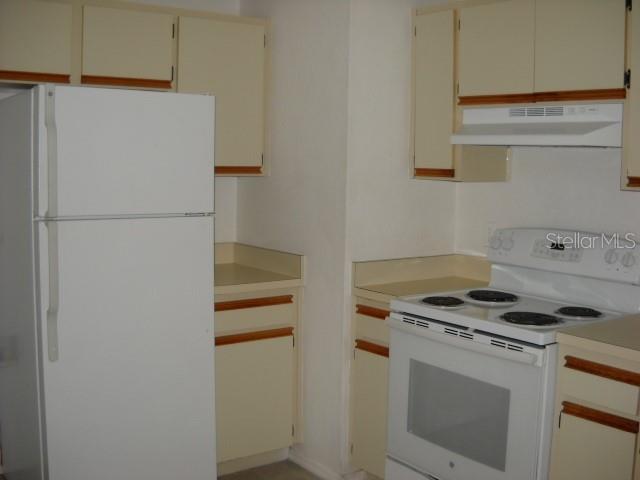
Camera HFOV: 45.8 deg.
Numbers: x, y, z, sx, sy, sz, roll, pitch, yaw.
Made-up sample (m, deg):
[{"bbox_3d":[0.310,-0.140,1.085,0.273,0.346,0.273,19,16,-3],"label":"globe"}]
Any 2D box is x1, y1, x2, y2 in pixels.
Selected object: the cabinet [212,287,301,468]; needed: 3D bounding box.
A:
[{"bbox_3d":[-0.472,0.594,3.696,0.509,0.791,0.623,-3,7,-36],"label":"cabinet"}]

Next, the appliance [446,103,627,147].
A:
[{"bbox_3d":[0.910,-0.432,2.950,0.415,0.160,0.745,-3,7,-36],"label":"appliance"}]

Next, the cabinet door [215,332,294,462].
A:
[{"bbox_3d":[-0.320,0.725,3.550,0.460,0.588,0.030,-4,7,-36],"label":"cabinet door"}]

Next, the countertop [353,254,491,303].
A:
[{"bbox_3d":[0.491,0.173,3.385,0.634,0.143,0.310,-3,7,-36],"label":"countertop"}]

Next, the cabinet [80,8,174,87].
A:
[{"bbox_3d":[-0.884,-0.824,3.317,0.434,0.353,0.310,-4,8,-36],"label":"cabinet"}]

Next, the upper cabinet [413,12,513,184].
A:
[{"bbox_3d":[0.629,-0.647,3.384,0.333,0.767,0.322,-3,7,-36],"label":"upper cabinet"}]

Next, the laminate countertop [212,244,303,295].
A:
[{"bbox_3d":[-0.464,0.131,3.645,0.509,0.143,0.628,-3,7,-36],"label":"laminate countertop"}]

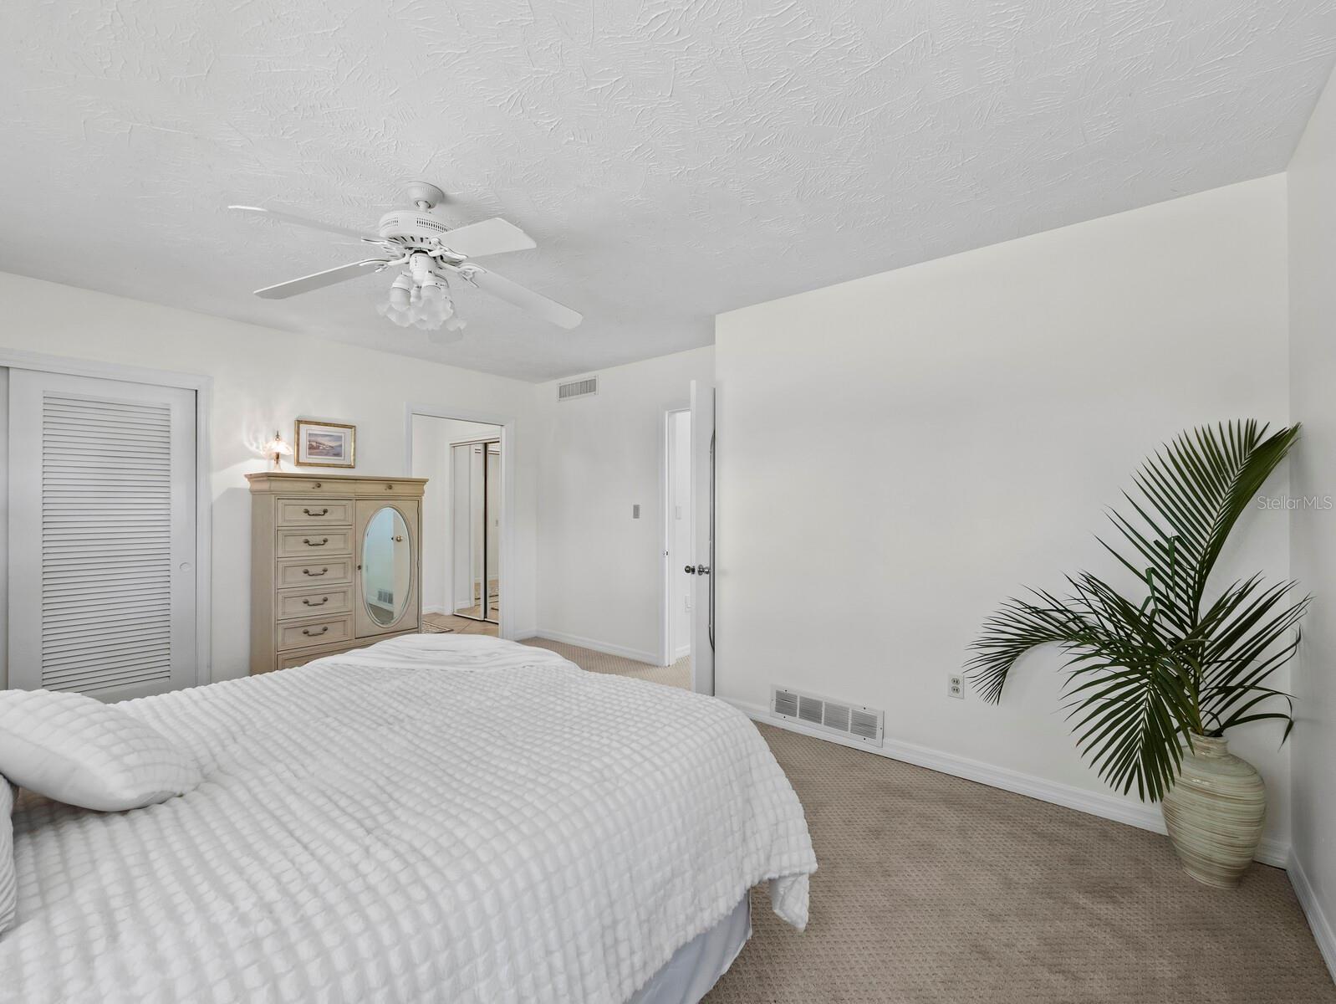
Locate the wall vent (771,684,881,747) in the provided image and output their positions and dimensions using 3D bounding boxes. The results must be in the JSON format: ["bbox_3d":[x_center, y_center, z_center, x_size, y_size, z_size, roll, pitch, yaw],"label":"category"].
[{"bbox_3d":[0.874,1.192,3.039,0.655,0.190,0.025,0,0,38],"label":"wall vent"}]

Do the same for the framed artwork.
[{"bbox_3d":[-2.422,-0.399,3.836,0.030,0.310,0.385,0,0,38],"label":"framed artwork"}]

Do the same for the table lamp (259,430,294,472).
[{"bbox_3d":[-2.504,-0.313,3.462,0.170,0.295,0.170,0,0,38],"label":"table lamp"}]

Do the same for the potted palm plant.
[{"bbox_3d":[1.622,0.530,1.982,0.957,1.610,0.685,0,0,38],"label":"potted palm plant"}]

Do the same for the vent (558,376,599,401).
[{"bbox_3d":[-0.823,-1.028,4.927,0.540,0.175,0.020,0,0,38],"label":"vent"}]

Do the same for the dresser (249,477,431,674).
[{"bbox_3d":[-2.239,0.584,3.728,0.443,1.500,0.975,0,0,38],"label":"dresser"}]

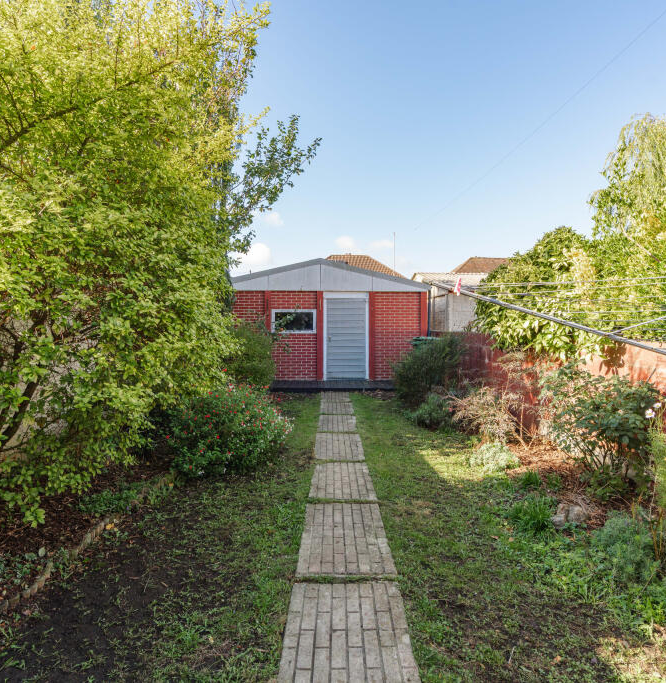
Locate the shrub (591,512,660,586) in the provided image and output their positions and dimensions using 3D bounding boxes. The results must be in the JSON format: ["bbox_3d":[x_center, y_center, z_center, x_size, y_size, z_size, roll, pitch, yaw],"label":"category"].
[{"bbox_3d":[1.690,1.177,2.640,0.340,0.330,0.340,0,2,0],"label":"shrub"}]

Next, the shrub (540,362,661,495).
[{"bbox_3d":[2.410,0.740,4.160,0.980,1.090,0.950,0,2,0],"label":"shrub"}]

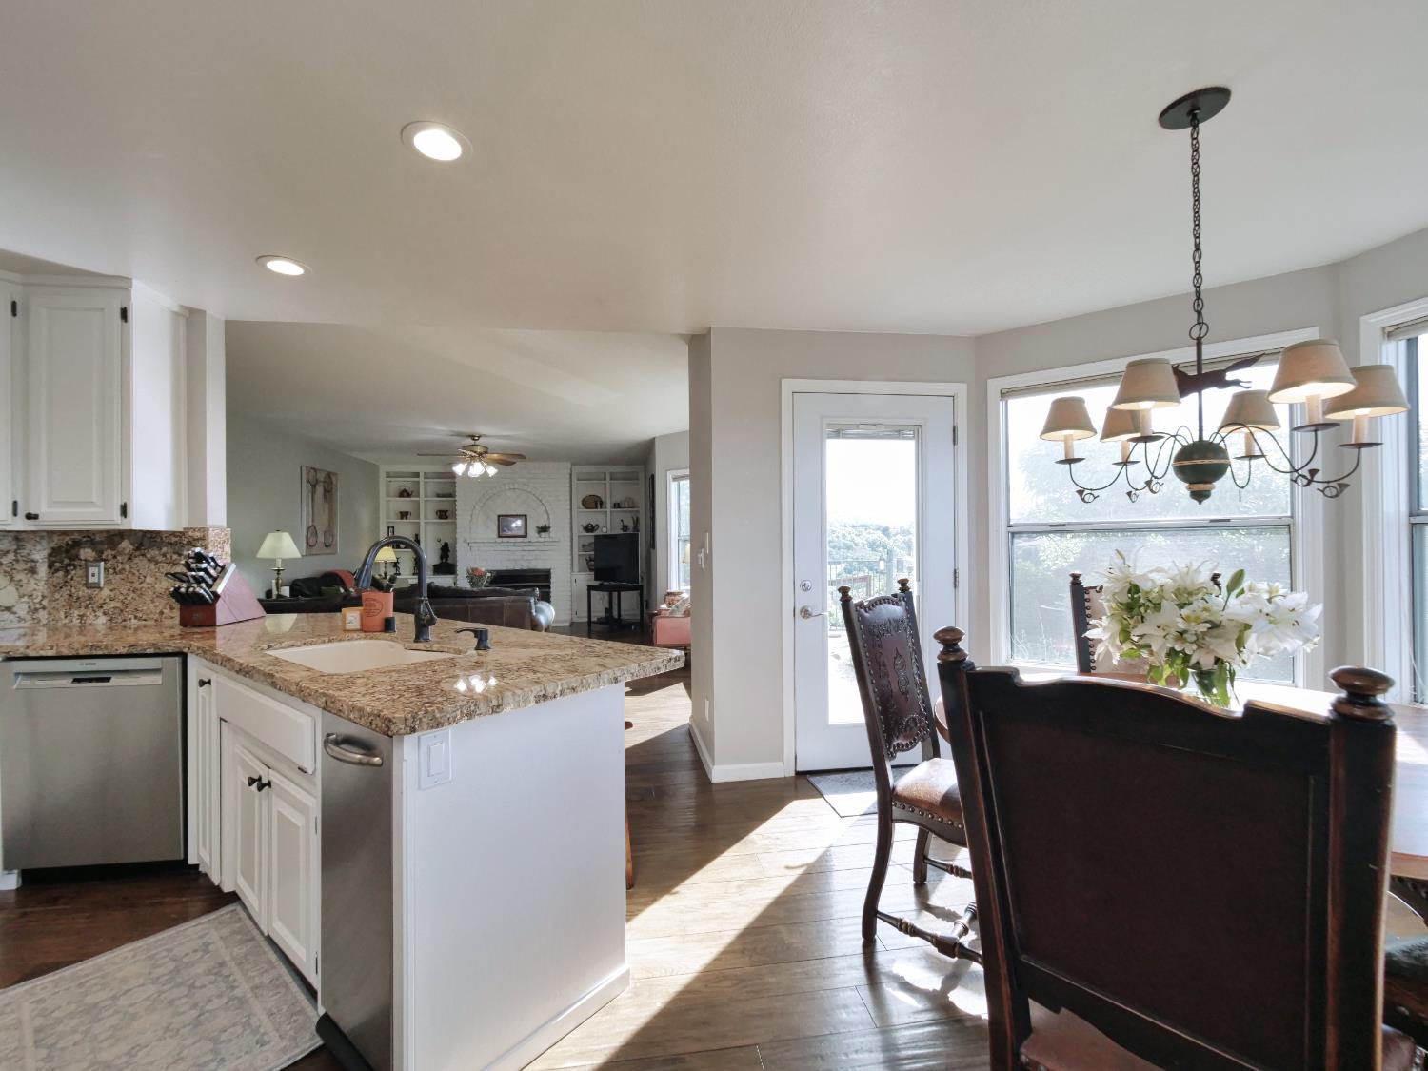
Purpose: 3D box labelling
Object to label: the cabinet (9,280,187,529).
[{"bbox_3d":[-2.708,-0.551,2.570,0.460,1.056,0.310,0,0,-7],"label":"cabinet"}]

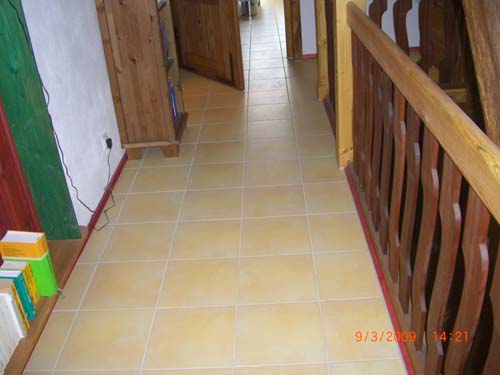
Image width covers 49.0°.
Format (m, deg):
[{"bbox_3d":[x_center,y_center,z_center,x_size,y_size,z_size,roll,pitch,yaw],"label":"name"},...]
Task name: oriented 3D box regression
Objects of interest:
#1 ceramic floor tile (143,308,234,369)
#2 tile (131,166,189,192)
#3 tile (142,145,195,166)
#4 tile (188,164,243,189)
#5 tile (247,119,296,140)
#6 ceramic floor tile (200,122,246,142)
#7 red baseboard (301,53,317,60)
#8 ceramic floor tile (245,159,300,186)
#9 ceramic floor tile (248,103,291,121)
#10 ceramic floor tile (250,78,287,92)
[{"bbox_3d":[-0.221,0.575,2.130,0.331,0.010,0.331,-3,29,3],"label":"ceramic floor tile"},{"bbox_3d":[-0.536,-0.051,3.321,0.331,0.010,0.331,-3,29,3],"label":"tile"},{"bbox_3d":[-0.509,-0.200,3.456,0.315,0.010,0.315,-3,29,2],"label":"tile"},{"bbox_3d":[-0.188,-0.061,3.077,0.306,0.010,0.306,-3,28,3],"label":"tile"},{"bbox_3d":[0.132,-0.375,3.612,0.306,0.010,0.306,-3,28,3],"label":"tile"},{"bbox_3d":[-0.192,-0.390,3.893,0.331,0.010,0.331,-3,29,3],"label":"ceramic floor tile"},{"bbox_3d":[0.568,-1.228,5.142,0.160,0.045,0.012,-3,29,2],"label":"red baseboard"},{"bbox_3d":[0.126,-0.079,3.147,0.315,0.010,0.315,-3,29,2],"label":"ceramic floor tile"},{"bbox_3d":[0.146,-0.568,4.172,0.331,0.010,0.331,-3,29,3],"label":"ceramic floor tile"},{"bbox_3d":[0.156,-0.889,4.760,0.331,0.010,0.331,-3,29,3],"label":"ceramic floor tile"}]

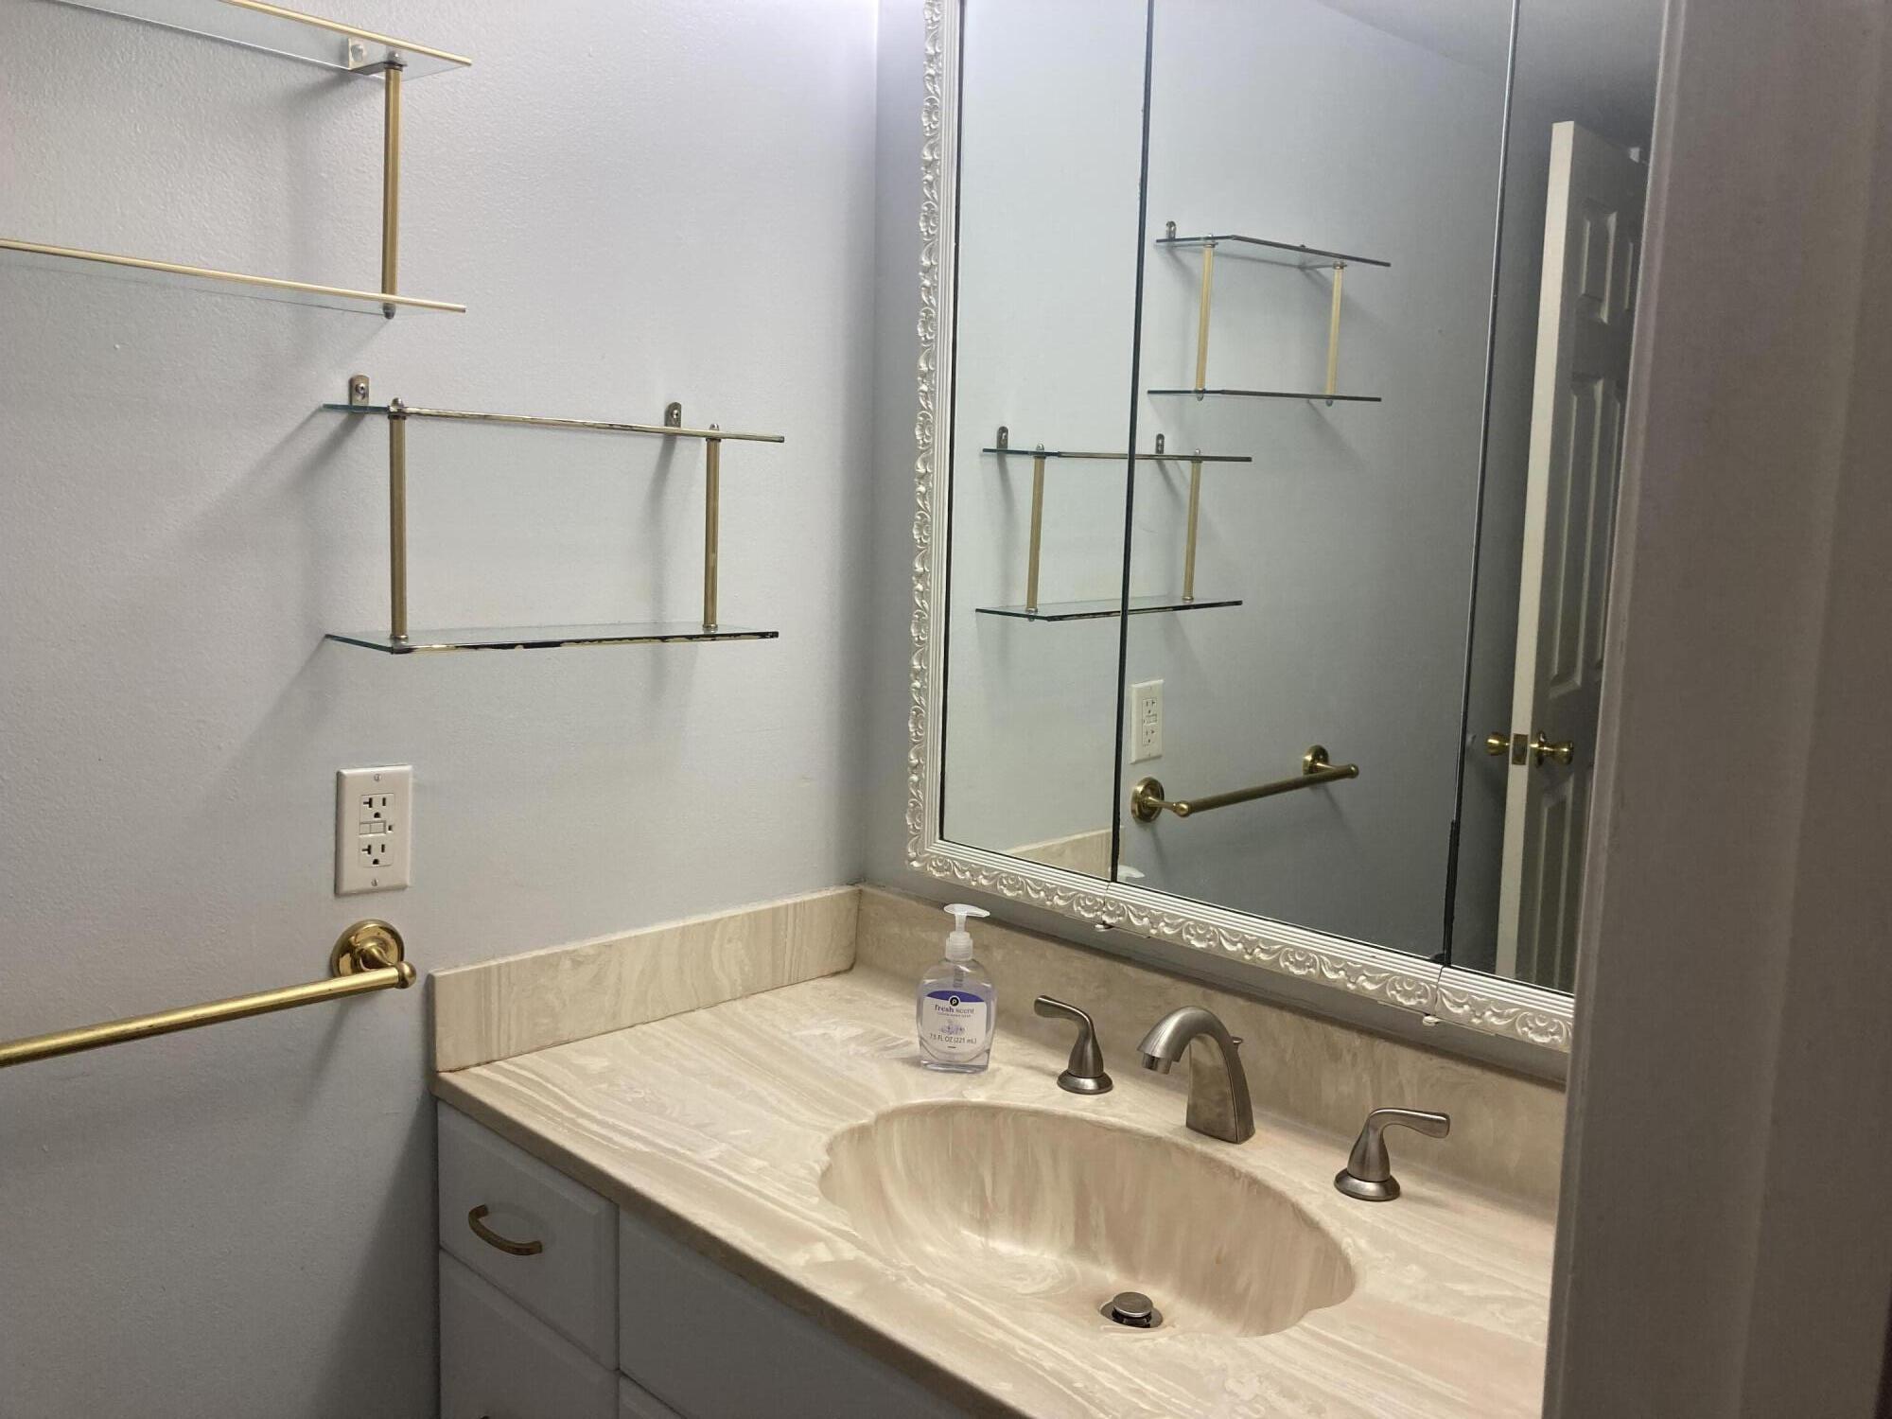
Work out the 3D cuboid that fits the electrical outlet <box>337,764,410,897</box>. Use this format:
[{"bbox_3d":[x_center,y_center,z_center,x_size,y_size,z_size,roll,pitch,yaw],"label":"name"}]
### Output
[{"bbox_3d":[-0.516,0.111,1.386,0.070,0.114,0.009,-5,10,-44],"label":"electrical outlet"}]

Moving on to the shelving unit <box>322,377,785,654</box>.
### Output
[{"bbox_3d":[-0.352,-0.180,1.425,0.405,0.235,0.130,-6,10,-44],"label":"shelving unit"}]

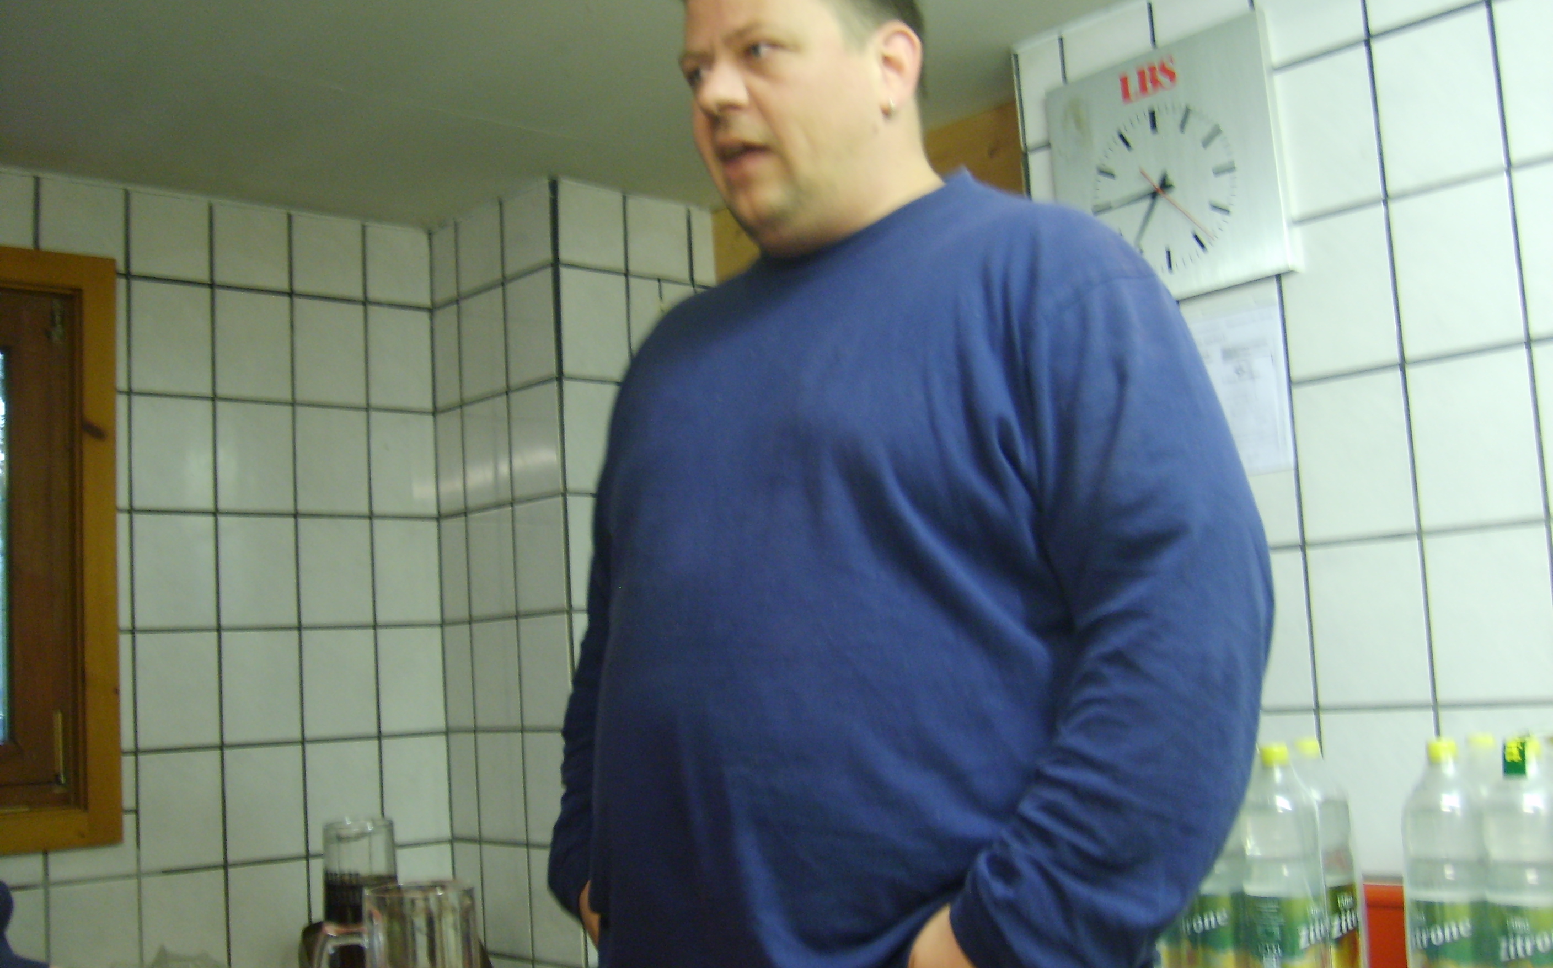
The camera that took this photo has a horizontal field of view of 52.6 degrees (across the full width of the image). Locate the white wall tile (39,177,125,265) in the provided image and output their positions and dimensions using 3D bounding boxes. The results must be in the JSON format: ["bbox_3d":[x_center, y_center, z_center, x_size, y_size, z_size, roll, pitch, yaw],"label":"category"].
[{"bbox_3d":[-1.139,-0.421,2.587,0.148,0.149,0.010,2,-8,-43],"label":"white wall tile"}]

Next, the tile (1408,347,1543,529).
[{"bbox_3d":[0.798,-0.050,1.797,0.010,0.198,0.145,2,-9,-44],"label":"tile"}]

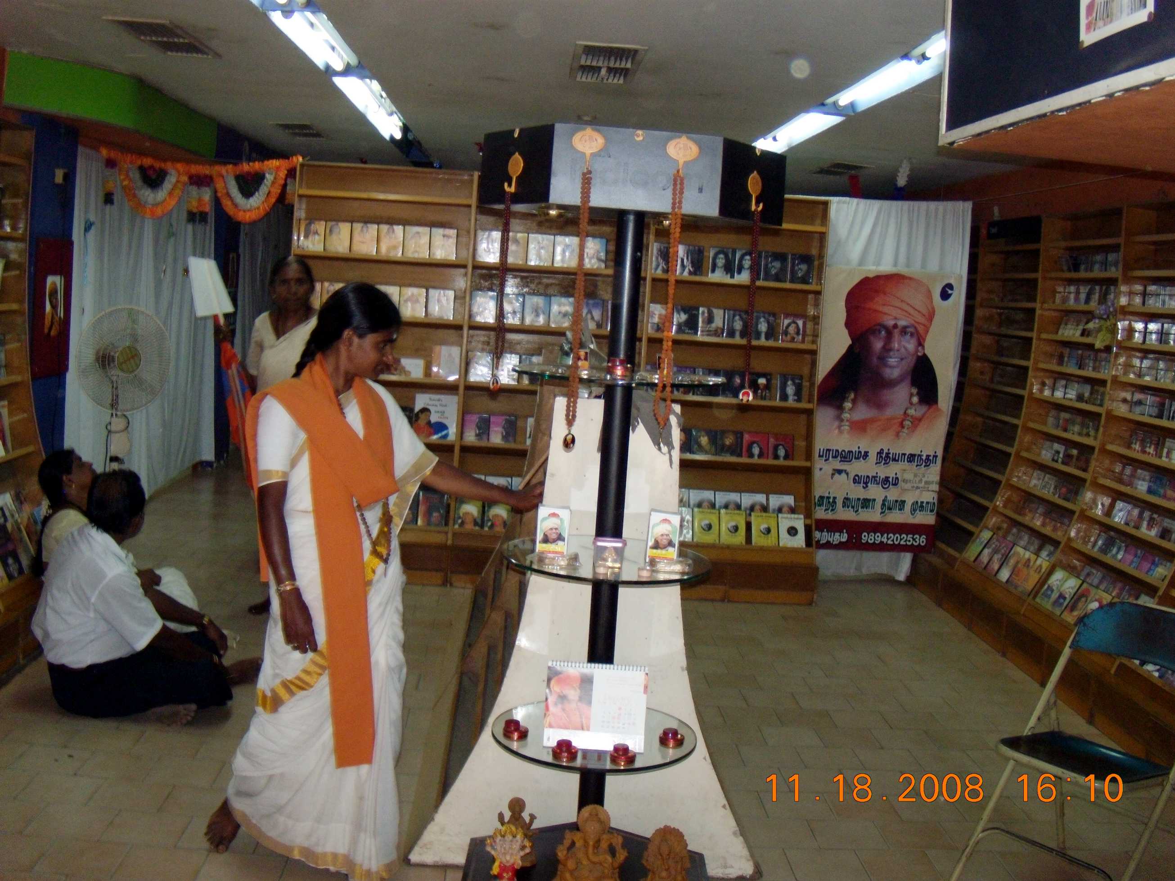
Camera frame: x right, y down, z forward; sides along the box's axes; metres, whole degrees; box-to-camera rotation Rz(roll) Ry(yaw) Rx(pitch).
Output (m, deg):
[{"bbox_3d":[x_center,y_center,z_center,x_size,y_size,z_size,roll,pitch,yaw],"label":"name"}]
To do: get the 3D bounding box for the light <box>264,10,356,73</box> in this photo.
[{"bbox_3d":[-1.089,-1.635,4.999,0.200,0.090,1.220,3,7,-3],"label":"light"}]

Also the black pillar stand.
[{"bbox_3d":[0.044,0.264,2.731,0.060,1.518,0.060,3,7,-3],"label":"black pillar stand"}]

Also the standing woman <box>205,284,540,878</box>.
[{"bbox_3d":[-0.551,0.337,3.217,0.758,1.478,0.422,-1,8,-32],"label":"standing woman"}]

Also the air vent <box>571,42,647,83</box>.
[{"bbox_3d":[0.070,-1.454,4.695,0.255,0.040,0.800,3,7,-3],"label":"air vent"}]

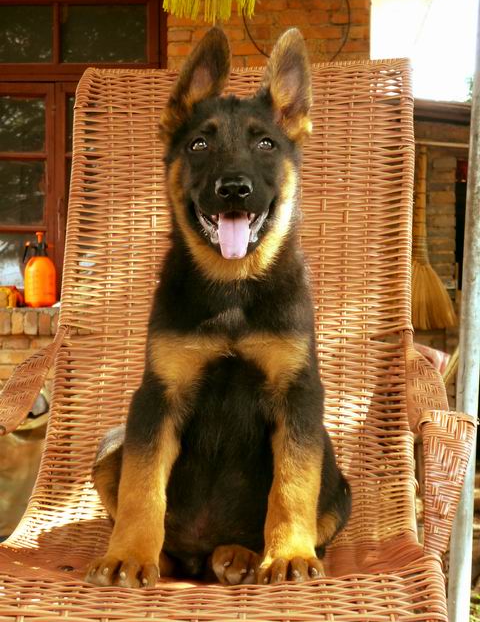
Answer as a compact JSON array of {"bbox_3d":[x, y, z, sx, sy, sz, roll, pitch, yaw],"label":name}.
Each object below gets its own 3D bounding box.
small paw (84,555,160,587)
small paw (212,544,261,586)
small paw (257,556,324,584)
[{"bbox_3d":[-0.126,0.276,1.470,0.075,0.036,0.075,0,2,11],"label":"small paw"},{"bbox_3d":[-0.003,0.271,1.480,0.055,0.045,0.075,0,2,6],"label":"small paw"},{"bbox_3d":[0.053,0.274,1.470,0.072,0.034,0.075,0,2,-5],"label":"small paw"}]

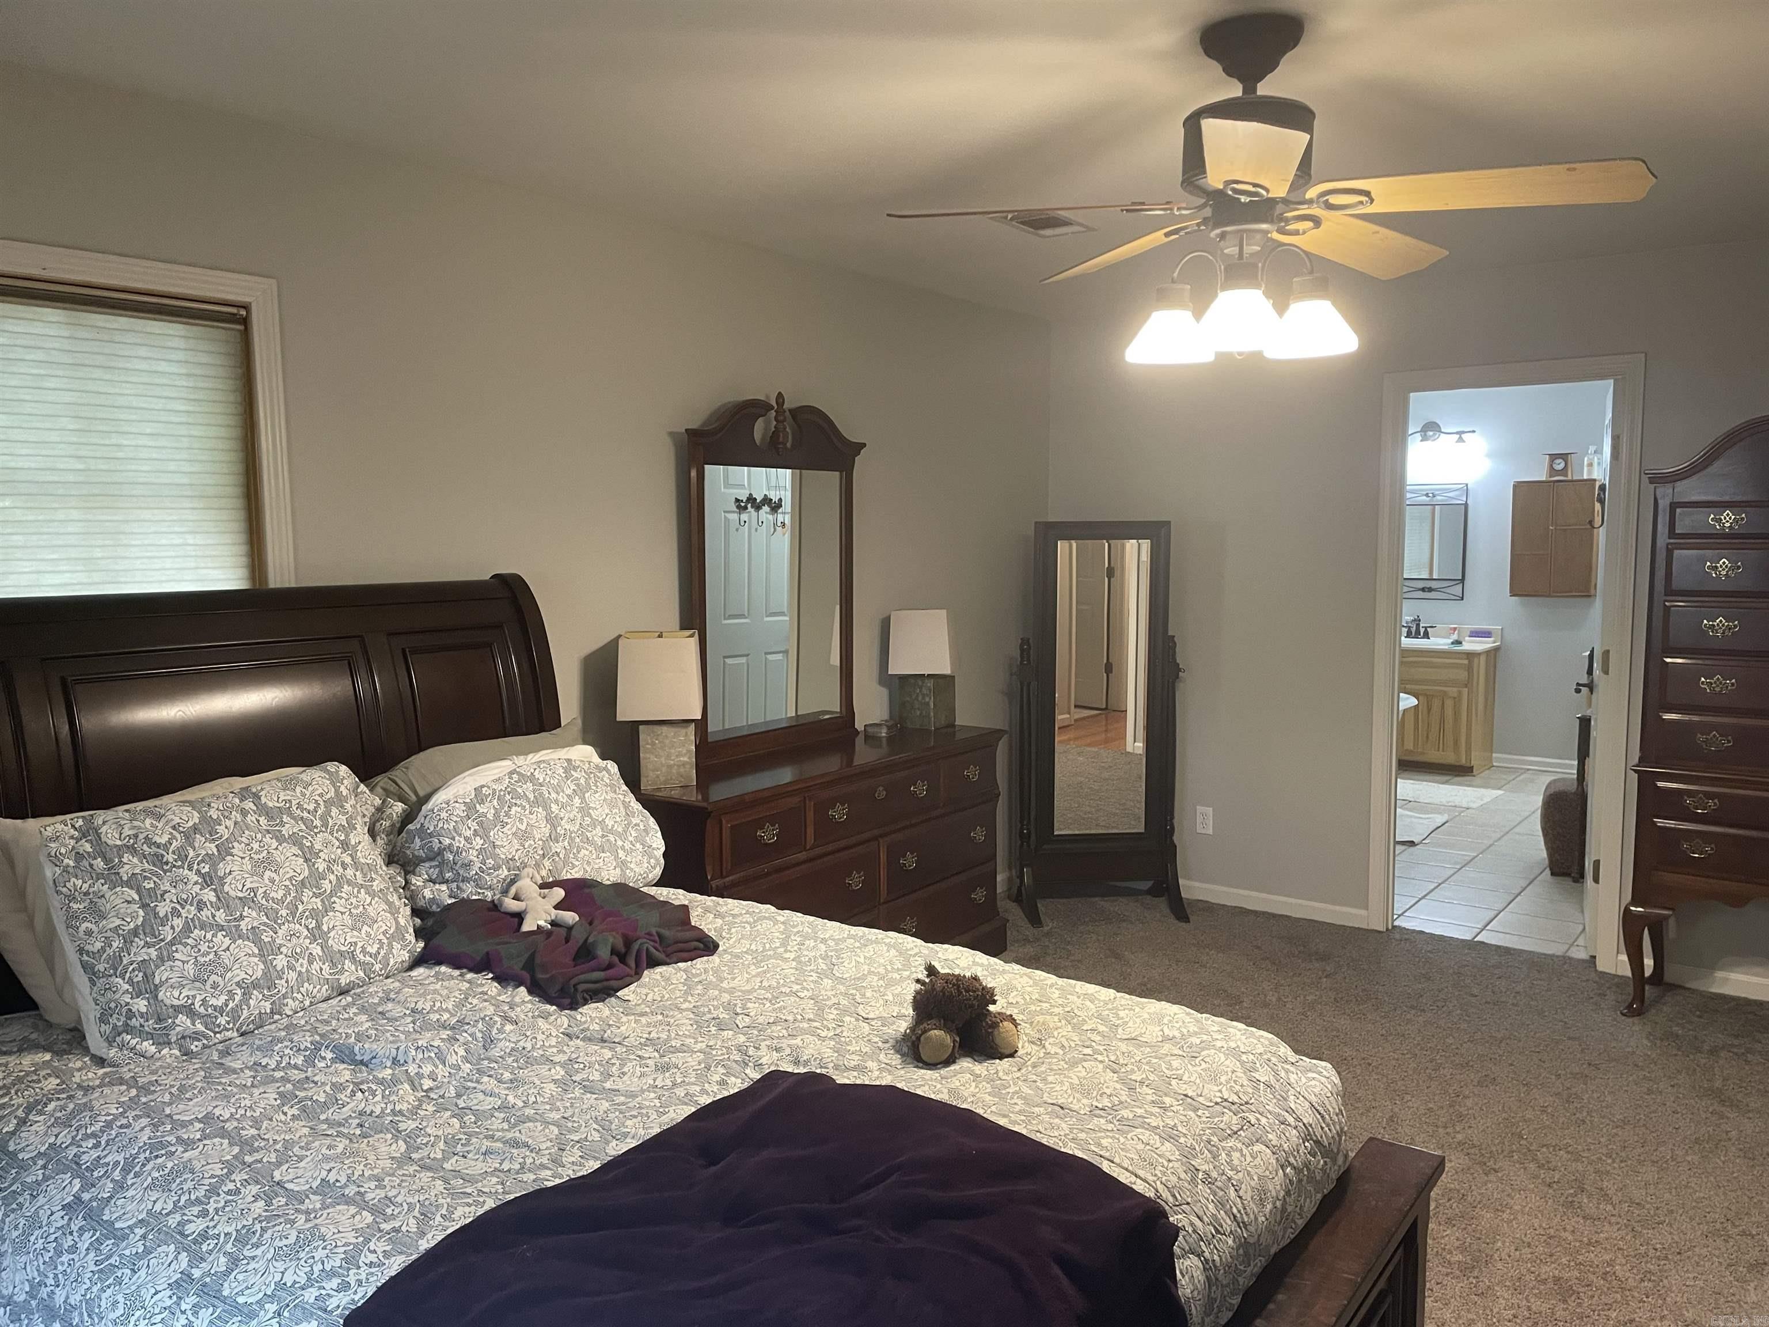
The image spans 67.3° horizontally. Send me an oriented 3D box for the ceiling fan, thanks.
[{"bbox_3d":[0.656,-0.836,2.387,1.280,0.580,1.280,4,8,37],"label":"ceiling fan"}]

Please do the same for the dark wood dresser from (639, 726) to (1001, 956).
[{"bbox_3d":[-0.176,0.707,4.374,0.425,0.830,1.530,4,8,37],"label":"dark wood dresser"}]

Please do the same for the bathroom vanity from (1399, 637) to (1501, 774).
[{"bbox_3d":[3.334,0.258,8.414,0.950,0.810,0.535,4,8,37],"label":"bathroom vanity"}]

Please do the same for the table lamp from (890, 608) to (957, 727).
[{"bbox_3d":[0.146,0.018,4.851,0.240,0.440,0.235,0,6,2],"label":"table lamp"}]

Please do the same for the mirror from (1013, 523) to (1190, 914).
[{"bbox_3d":[0.863,0.225,5.290,0.690,1.575,0.380,-1,6,-5],"label":"mirror"}]

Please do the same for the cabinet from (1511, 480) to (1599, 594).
[{"bbox_3d":[4.031,-0.746,7.988,0.445,0.690,0.180,4,8,37],"label":"cabinet"}]

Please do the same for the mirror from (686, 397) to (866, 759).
[{"bbox_3d":[-0.331,-0.299,4.390,0.070,1.160,0.860,4,8,37],"label":"mirror"}]

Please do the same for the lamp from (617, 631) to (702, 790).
[{"bbox_3d":[-0.653,0.133,3.814,0.240,0.440,0.235,-3,6,-19],"label":"lamp"}]

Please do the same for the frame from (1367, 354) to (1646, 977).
[{"bbox_3d":[2.218,0.002,4.782,0.848,2.100,0.140,4,8,37],"label":"frame"}]

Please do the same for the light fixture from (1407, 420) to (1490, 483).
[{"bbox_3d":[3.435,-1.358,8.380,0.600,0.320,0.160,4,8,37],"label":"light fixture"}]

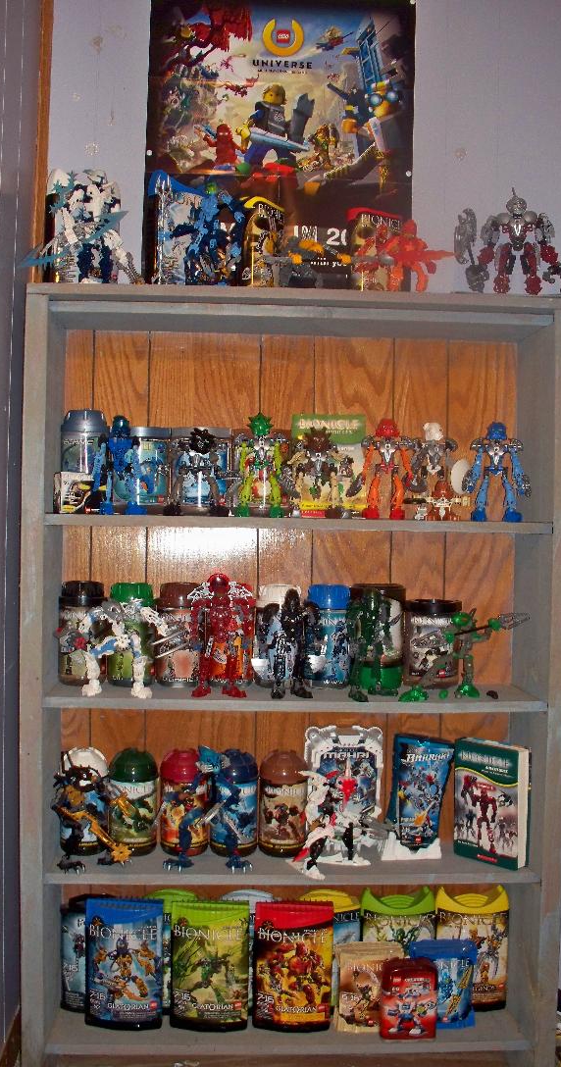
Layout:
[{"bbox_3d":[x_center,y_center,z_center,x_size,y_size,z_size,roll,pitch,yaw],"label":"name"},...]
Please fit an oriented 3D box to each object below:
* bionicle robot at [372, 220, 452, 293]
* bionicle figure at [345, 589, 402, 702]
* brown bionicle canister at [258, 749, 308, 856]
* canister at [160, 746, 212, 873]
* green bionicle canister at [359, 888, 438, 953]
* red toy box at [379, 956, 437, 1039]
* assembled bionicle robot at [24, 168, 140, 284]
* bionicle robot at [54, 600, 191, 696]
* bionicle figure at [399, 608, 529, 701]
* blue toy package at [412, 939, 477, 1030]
[{"bbox_3d":[0.220,-0.465,1.812,0.130,0.118,0.090,1,1,-9],"label":"bionicle robot"},{"bbox_3d":[0.156,0.190,1.840,0.088,0.187,0.085,1,1,-19],"label":"bionicle figure"},{"bbox_3d":[0.006,0.471,1.903,0.085,0.181,0.085,1,1,-3],"label":"brown bionicle canister"},{"bbox_3d":[-0.170,0.477,1.913,0.087,0.182,0.087,1,1,-4],"label":"canister"},{"bbox_3d":[0.212,0.747,1.955,0.133,0.213,0.080,1,1,-4],"label":"green bionicle canister"},{"bbox_3d":[0.217,0.783,1.826,0.094,0.132,0.047,1,1,-3],"label":"red toy box"},{"bbox_3d":[-0.336,-0.509,1.808,0.195,0.205,0.110,1,1,2],"label":"assembled bionicle robot"},{"bbox_3d":[-0.267,0.195,1.828,0.215,0.167,0.100,1,1,-4],"label":"bionicle robot"},{"bbox_3d":[0.312,0.207,1.840,0.200,0.154,0.100,1,1,24],"label":"bionicle figure"},{"bbox_3d":[0.283,0.782,1.872,0.110,0.152,0.050,1,1,-4],"label":"blue toy package"}]

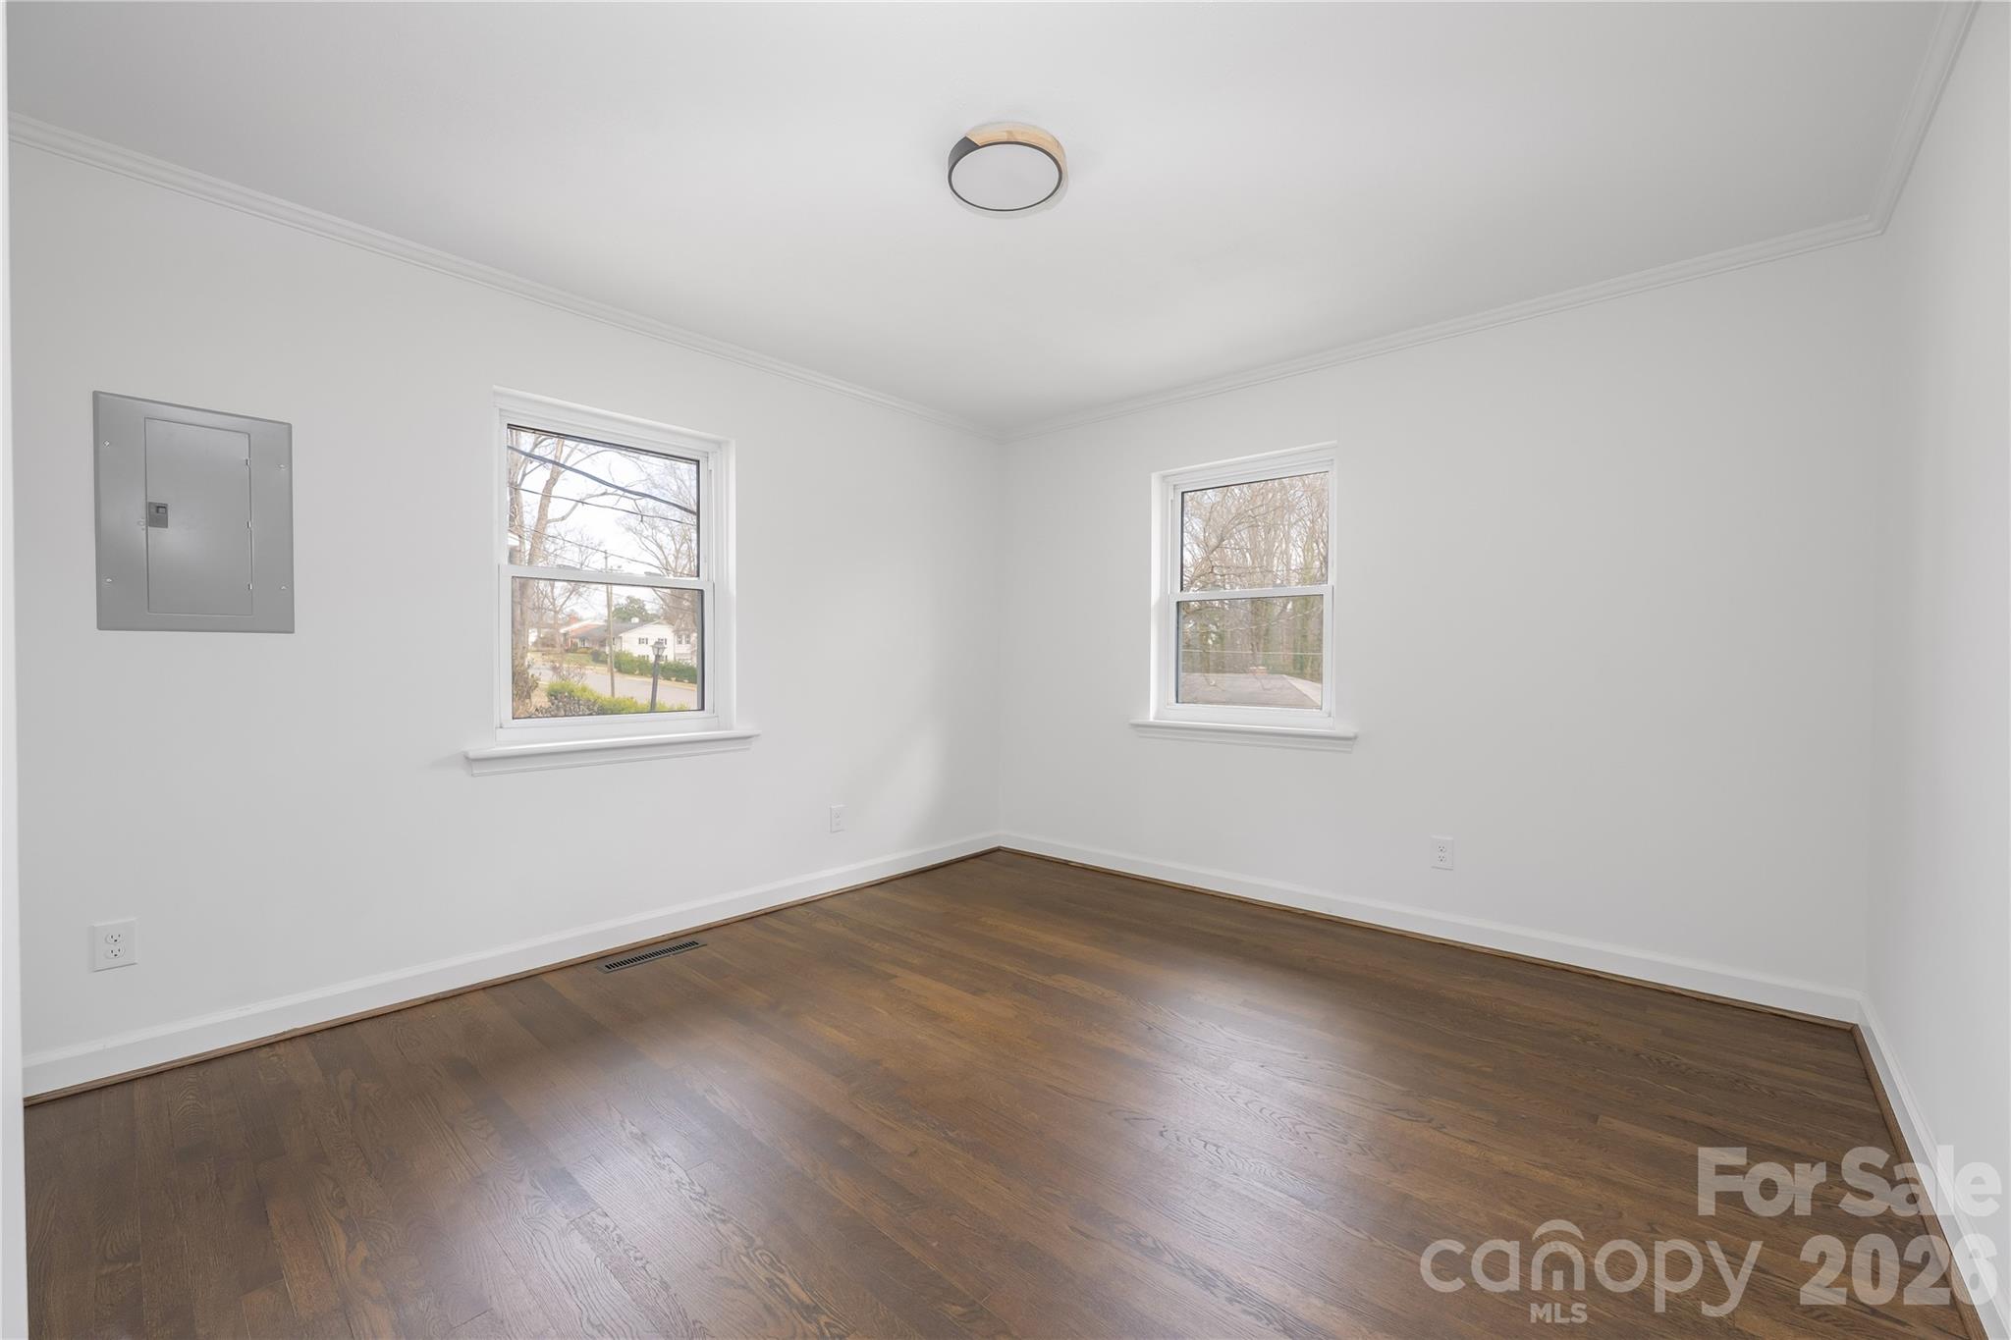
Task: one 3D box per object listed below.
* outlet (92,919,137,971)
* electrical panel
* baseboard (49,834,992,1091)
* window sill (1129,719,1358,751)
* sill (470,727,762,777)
[{"bbox_3d":[-2.312,0.718,2.032,0.008,0.123,0.080,1,2,42],"label":"outlet"},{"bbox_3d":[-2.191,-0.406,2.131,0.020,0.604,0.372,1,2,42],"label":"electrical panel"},{"bbox_3d":[-1.234,1.001,3.240,0.016,0.097,3.638,1,1,42],"label":"baseboard"},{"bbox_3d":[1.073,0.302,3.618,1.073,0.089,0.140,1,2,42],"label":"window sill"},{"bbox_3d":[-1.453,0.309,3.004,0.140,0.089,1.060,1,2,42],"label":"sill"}]

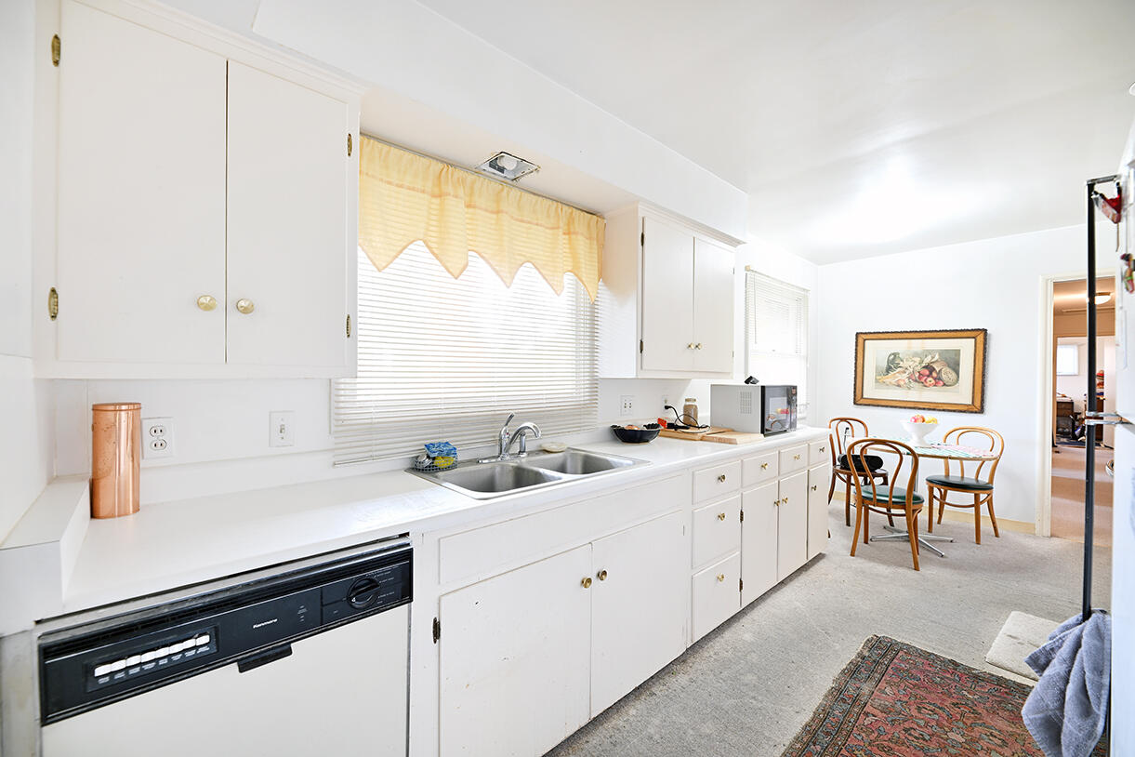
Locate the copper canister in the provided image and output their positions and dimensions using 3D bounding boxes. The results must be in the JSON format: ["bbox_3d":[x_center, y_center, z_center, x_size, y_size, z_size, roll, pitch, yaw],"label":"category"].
[{"bbox_3d":[-1.161,0.209,1.136,0.088,0.284,0.088,0,0,-42],"label":"copper canister"}]

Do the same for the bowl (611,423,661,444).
[{"bbox_3d":[0.364,0.303,2.406,0.260,0.100,0.260,0,0,0],"label":"bowl"}]

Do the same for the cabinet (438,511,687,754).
[{"bbox_3d":[-0.094,0.892,1.766,1.153,0.632,0.560,0,1,-42],"label":"cabinet"}]

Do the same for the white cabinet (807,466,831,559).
[{"bbox_3d":[1.510,0.885,3.196,0.380,0.620,0.560,0,1,-42],"label":"white cabinet"}]

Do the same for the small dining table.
[{"bbox_3d":[2.737,0.903,3.469,0.950,0.745,0.950,0,0,-42],"label":"small dining table"}]

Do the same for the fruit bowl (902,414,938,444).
[{"bbox_3d":[2.761,0.413,3.435,0.215,0.235,0.215,0,0,-42],"label":"fruit bowl"}]

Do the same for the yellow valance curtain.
[{"bbox_3d":[-0.290,-0.625,1.934,1.305,0.460,0.090,0,1,-42],"label":"yellow valance curtain"}]

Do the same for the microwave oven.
[{"bbox_3d":[1.237,0.192,2.916,0.515,0.300,0.347,0,1,-42],"label":"microwave oven"}]

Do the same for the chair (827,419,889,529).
[{"bbox_3d":[2.612,0.833,3.962,0.410,0.880,0.490,0,0,6],"label":"chair"}]

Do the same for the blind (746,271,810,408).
[{"bbox_3d":[1.951,-0.311,4.035,1.420,1.160,0.100,0,0,-42],"label":"blind"}]

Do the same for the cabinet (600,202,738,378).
[{"bbox_3d":[0.607,-0.431,2.599,0.980,0.860,0.310,0,0,-42],"label":"cabinet"}]

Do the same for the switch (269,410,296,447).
[{"bbox_3d":[-0.931,0.168,1.445,0.071,0.118,0.017,0,1,-42],"label":"switch"}]

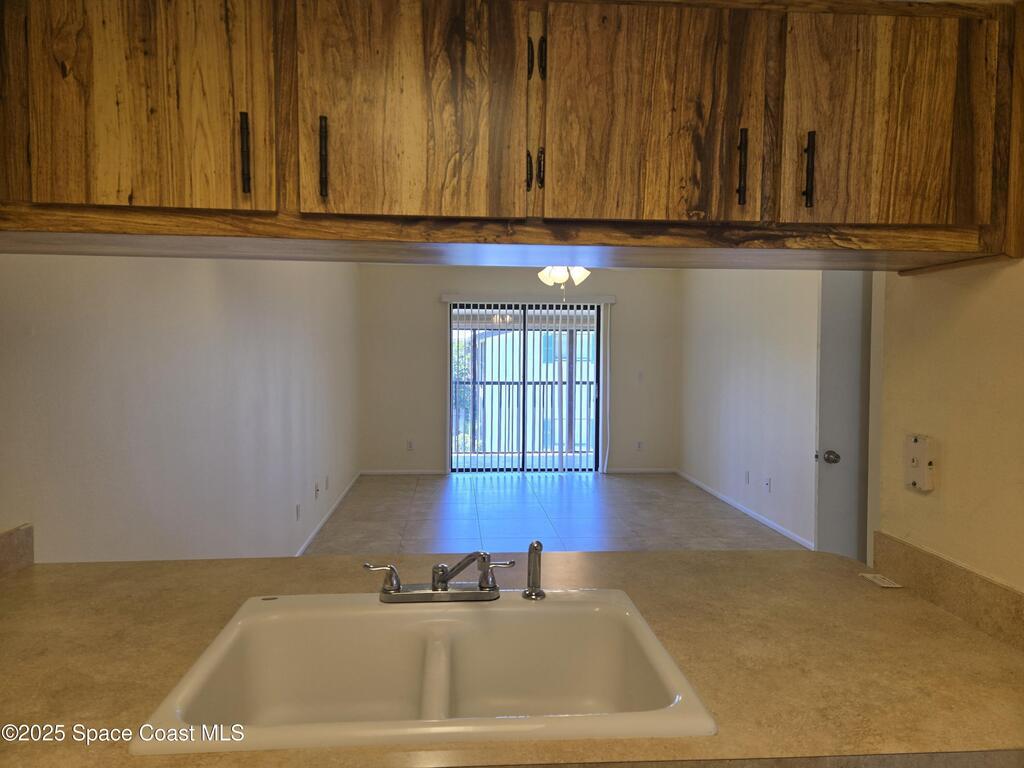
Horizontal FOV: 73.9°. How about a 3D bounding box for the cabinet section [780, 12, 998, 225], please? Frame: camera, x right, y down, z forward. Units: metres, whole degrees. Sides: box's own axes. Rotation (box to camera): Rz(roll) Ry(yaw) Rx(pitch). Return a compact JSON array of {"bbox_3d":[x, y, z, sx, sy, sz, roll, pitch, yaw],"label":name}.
[{"bbox_3d":[0.688,-0.479,1.248,0.402,0.371,0.020,0,3,-4],"label":"cabinet section"}]

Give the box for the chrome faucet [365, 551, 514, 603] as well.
[{"bbox_3d":[-0.150,0.392,1.400,0.324,0.154,0.220,0,3,-9],"label":"chrome faucet"}]

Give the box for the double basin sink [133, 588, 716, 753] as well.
[{"bbox_3d":[-0.137,0.576,1.232,0.828,0.196,0.562,0,3,-4],"label":"double basin sink"}]

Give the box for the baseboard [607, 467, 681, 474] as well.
[{"bbox_3d":[1.583,1.050,8.255,0.880,0.066,0.015,0,3,-4],"label":"baseboard"}]

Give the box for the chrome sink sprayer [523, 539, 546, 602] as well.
[{"bbox_3d":[0.050,0.408,1.507,0.052,0.130,0.056,0,4,-10],"label":"chrome sink sprayer"}]

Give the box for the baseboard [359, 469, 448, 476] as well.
[{"bbox_3d":[-1.269,1.039,8.035,1.035,0.066,0.015,0,3,-4],"label":"baseboard"}]

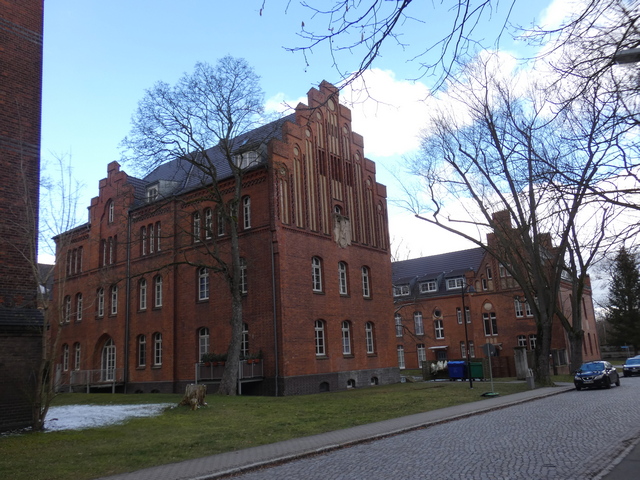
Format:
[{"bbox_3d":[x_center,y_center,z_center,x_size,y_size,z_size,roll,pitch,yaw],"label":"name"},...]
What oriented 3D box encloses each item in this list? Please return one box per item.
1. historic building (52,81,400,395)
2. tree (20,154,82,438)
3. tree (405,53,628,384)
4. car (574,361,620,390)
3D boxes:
[{"bbox_3d":[-9.291,1.460,44.265,27.368,21.894,13.661,-12,-15,35],"label":"historic building"},{"bbox_3d":[-7.798,1.149,14.800,1.900,8.100,1.900,3,-14,-28],"label":"tree"},{"bbox_3d":[13.419,-1.716,35.484,13.900,22.400,12.000,-8,-13,21],"label":"tree"},{"bbox_3d":[16.400,8.000,30.600,1.760,1.450,4.200,-14,-16,39],"label":"car"}]

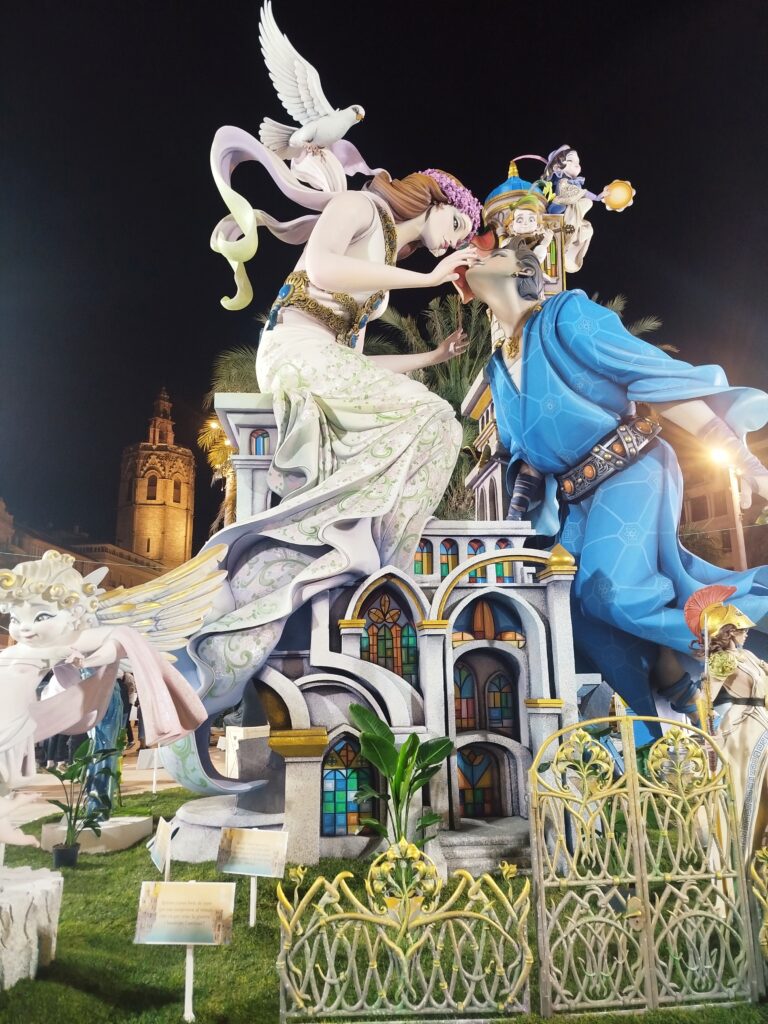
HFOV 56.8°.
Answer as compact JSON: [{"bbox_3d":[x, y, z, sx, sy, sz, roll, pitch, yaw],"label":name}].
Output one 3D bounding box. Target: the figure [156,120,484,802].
[{"bbox_3d":[-0.370,-0.639,6.562,2.700,5.900,1.800,-4,-13,15],"label":"figure"}]

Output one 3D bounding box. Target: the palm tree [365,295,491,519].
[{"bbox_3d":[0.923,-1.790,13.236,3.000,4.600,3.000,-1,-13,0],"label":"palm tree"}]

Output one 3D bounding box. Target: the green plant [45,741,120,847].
[{"bbox_3d":[-2.347,2.247,5.596,0.550,0.850,0.500,-1,-13,0],"label":"green plant"}]

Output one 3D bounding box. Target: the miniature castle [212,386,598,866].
[{"bbox_3d":[0.063,0.846,6.578,3.400,4.050,2.400,0,-13,-4],"label":"miniature castle"}]

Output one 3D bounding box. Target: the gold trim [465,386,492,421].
[{"bbox_3d":[1.091,-1.299,8.248,0.120,0.240,1.000,1,-13,-9],"label":"gold trim"}]

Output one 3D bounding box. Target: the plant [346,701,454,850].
[{"bbox_3d":[0.126,1.731,4.362,0.620,1.020,0.550,-1,-13,0],"label":"plant"}]

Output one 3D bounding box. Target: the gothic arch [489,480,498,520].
[{"bbox_3d":[1.129,-0.078,7.402,0.100,0.520,0.340,1,-13,-9],"label":"gothic arch"}]

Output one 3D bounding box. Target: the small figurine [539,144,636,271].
[{"bbox_3d":[2.445,-3.721,8.647,1.100,1.450,0.650,-4,-13,15],"label":"small figurine"}]

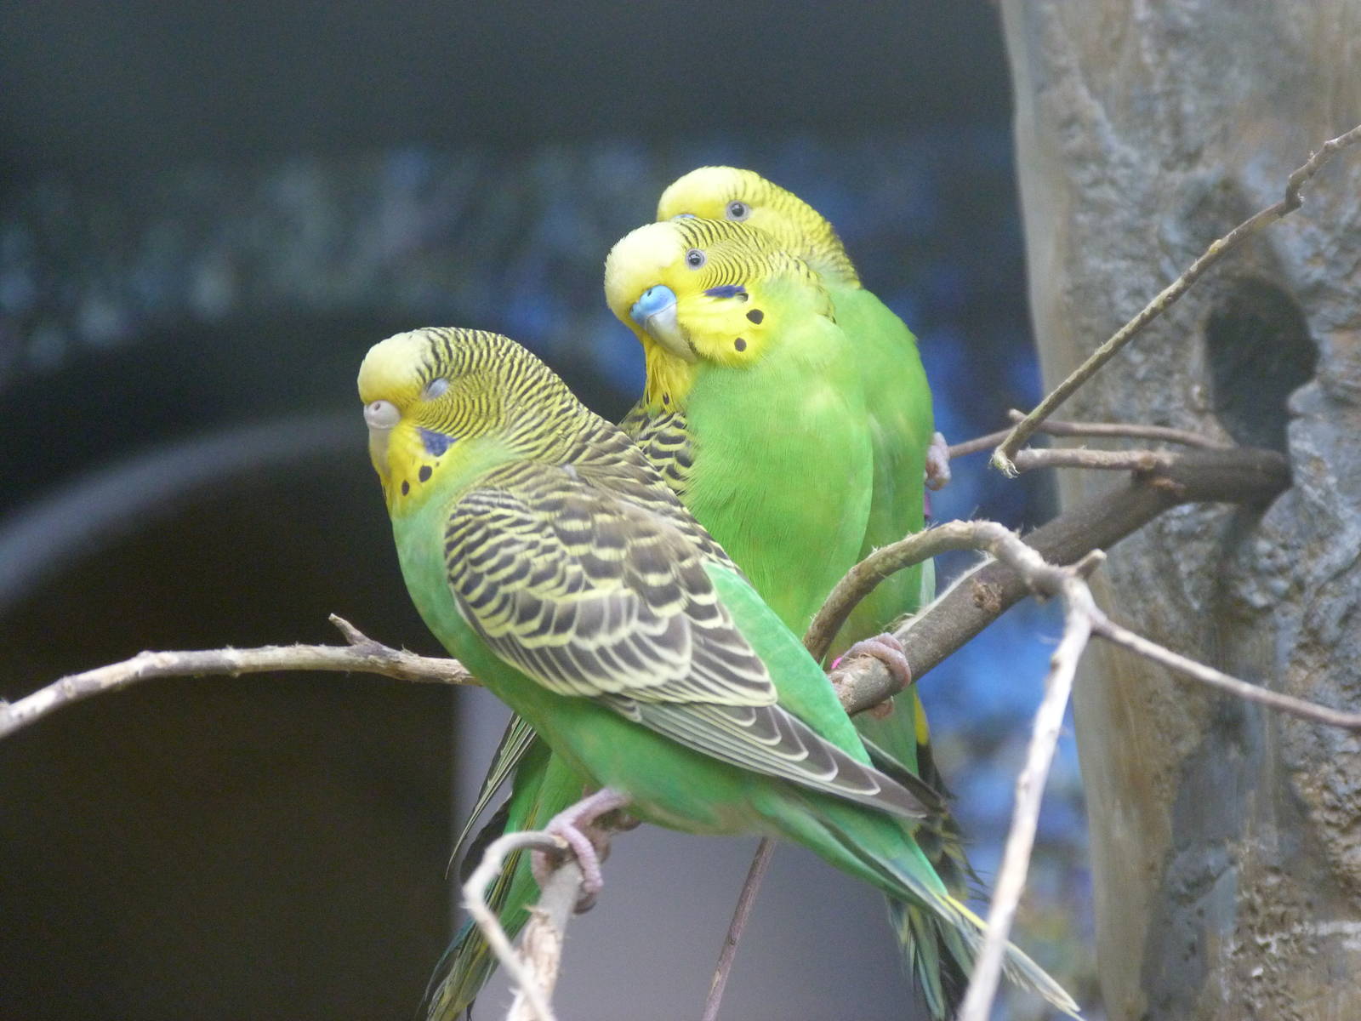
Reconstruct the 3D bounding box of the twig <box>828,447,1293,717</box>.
[{"bbox_3d":[0.076,0.013,2.045,0.121,0.020,0.016,-24,14,-35],"label":"twig"}]

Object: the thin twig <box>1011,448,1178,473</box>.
[{"bbox_3d":[0.083,-0.010,2.070,0.039,0.005,0.004,0,0,-31],"label":"thin twig"}]

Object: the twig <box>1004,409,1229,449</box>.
[{"bbox_3d":[0.087,-0.016,2.080,0.049,0.005,0.004,5,-2,-24],"label":"twig"}]

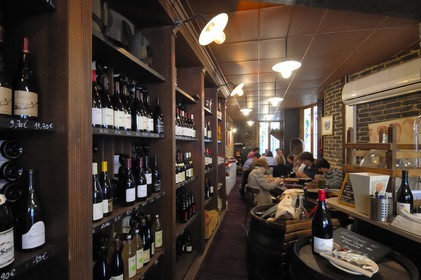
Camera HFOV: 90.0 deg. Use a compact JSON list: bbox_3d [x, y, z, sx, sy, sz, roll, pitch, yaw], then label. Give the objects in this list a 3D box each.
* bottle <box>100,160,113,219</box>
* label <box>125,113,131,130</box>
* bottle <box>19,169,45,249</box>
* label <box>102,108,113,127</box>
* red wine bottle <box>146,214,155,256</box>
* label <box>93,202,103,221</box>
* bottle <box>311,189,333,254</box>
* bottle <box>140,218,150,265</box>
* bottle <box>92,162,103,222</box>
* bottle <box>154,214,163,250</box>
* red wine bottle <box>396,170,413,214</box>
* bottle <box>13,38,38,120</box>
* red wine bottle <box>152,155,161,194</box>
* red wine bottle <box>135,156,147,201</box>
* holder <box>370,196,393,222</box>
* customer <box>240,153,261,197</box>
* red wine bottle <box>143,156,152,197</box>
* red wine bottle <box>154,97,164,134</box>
[{"bbox_3d":[-0.606,0.275,1.210,0.080,0.300,0.080,-1,-1,40],"label":"bottle"},{"bbox_3d":[-0.545,-0.120,1.397,0.024,0.102,0.073,0,0,27],"label":"label"},{"bbox_3d":[-0.685,0.264,0.805,0.082,0.299,0.082,0,0,24],"label":"bottle"},{"bbox_3d":[-0.556,-0.122,1.152,0.020,0.089,0.078,0,-1,38],"label":"label"},{"bbox_3d":[-0.472,0.735,1.640,0.077,0.300,0.077,0,-1,30],"label":"red wine bottle"},{"bbox_3d":[-0.580,0.376,1.109,0.024,0.083,0.073,0,0,24],"label":"label"},{"bbox_3d":[0.524,0.382,0.980,0.083,0.294,0.083,0,0,15],"label":"bottle"},{"bbox_3d":[-0.490,0.754,1.560,0.080,0.310,0.080,-1,-1,40],"label":"bottle"},{"bbox_3d":[-0.618,0.274,1.127,0.080,0.300,0.080,-1,-1,40],"label":"bottle"},{"bbox_3d":[-0.436,0.786,1.780,0.077,0.303,0.077,0,0,0],"label":"bottle"},{"bbox_3d":[1.297,0.355,1.400,0.082,0.296,0.082,0,0,-27],"label":"red wine bottle"},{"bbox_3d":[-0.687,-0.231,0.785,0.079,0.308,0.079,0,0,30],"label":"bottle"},{"bbox_3d":[-0.456,0.282,1.775,0.080,0.295,0.080,0,-1,-38],"label":"red wine bottle"},{"bbox_3d":[-0.497,0.279,1.535,0.081,0.295,0.081,0,-1,-38],"label":"red wine bottle"},{"bbox_3d":[1.060,0.416,1.300,0.112,0.135,0.112,0,-1,39],"label":"holder"},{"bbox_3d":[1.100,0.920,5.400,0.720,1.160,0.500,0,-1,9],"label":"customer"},{"bbox_3d":[-0.488,0.280,1.630,0.079,0.300,0.079,-1,-1,40],"label":"red wine bottle"},{"bbox_3d":[-0.428,-0.203,1.740,0.080,0.303,0.080,0,-1,0],"label":"red wine bottle"}]

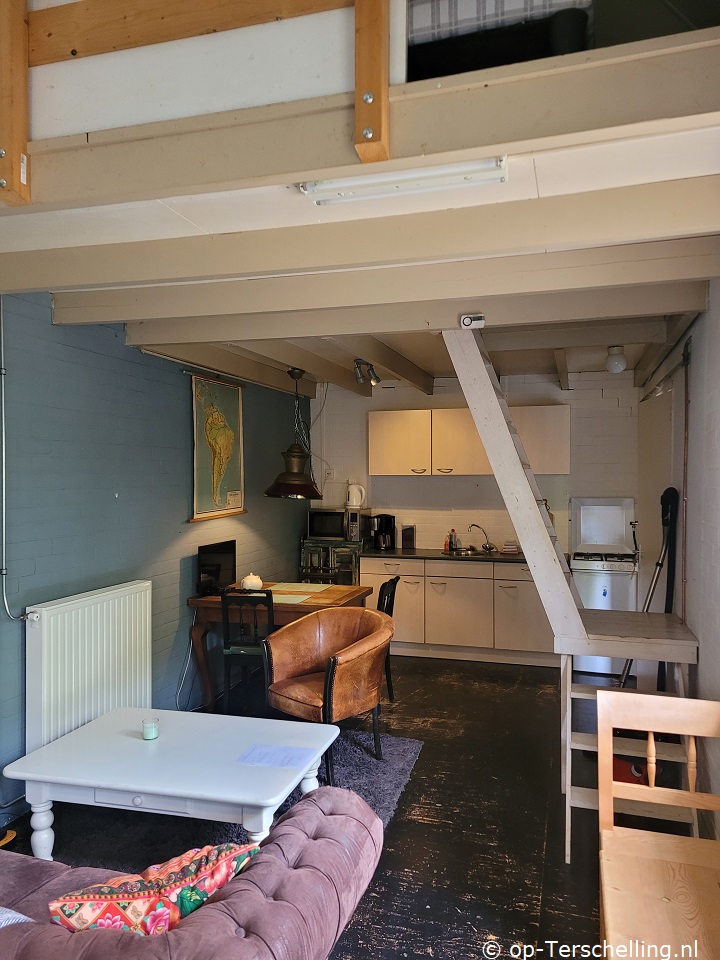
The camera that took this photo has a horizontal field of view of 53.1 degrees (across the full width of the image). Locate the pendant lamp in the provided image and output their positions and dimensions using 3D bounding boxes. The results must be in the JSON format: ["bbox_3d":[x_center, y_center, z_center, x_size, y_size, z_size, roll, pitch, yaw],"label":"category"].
[{"bbox_3d":[-0.470,-0.336,5.164,0.420,0.930,0.420,0,1,0],"label":"pendant lamp"}]

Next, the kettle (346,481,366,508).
[{"bbox_3d":[-0.034,0.154,6.824,0.200,0.235,0.150,1,1,38],"label":"kettle"}]

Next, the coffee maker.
[{"bbox_3d":[0.226,0.502,6.929,0.183,0.340,0.210,0,1,17],"label":"coffee maker"}]

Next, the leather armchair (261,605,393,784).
[{"bbox_3d":[-0.121,1.211,4.224,0.620,0.815,0.690,1,1,42],"label":"leather armchair"}]

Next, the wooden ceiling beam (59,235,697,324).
[{"bbox_3d":[-0.058,-0.864,3.251,3.140,0.162,0.070,0,1,17],"label":"wooden ceiling beam"}]

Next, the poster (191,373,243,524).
[{"bbox_3d":[-1.052,-0.224,5.379,0.025,1.014,0.840,0,1,17],"label":"poster"}]

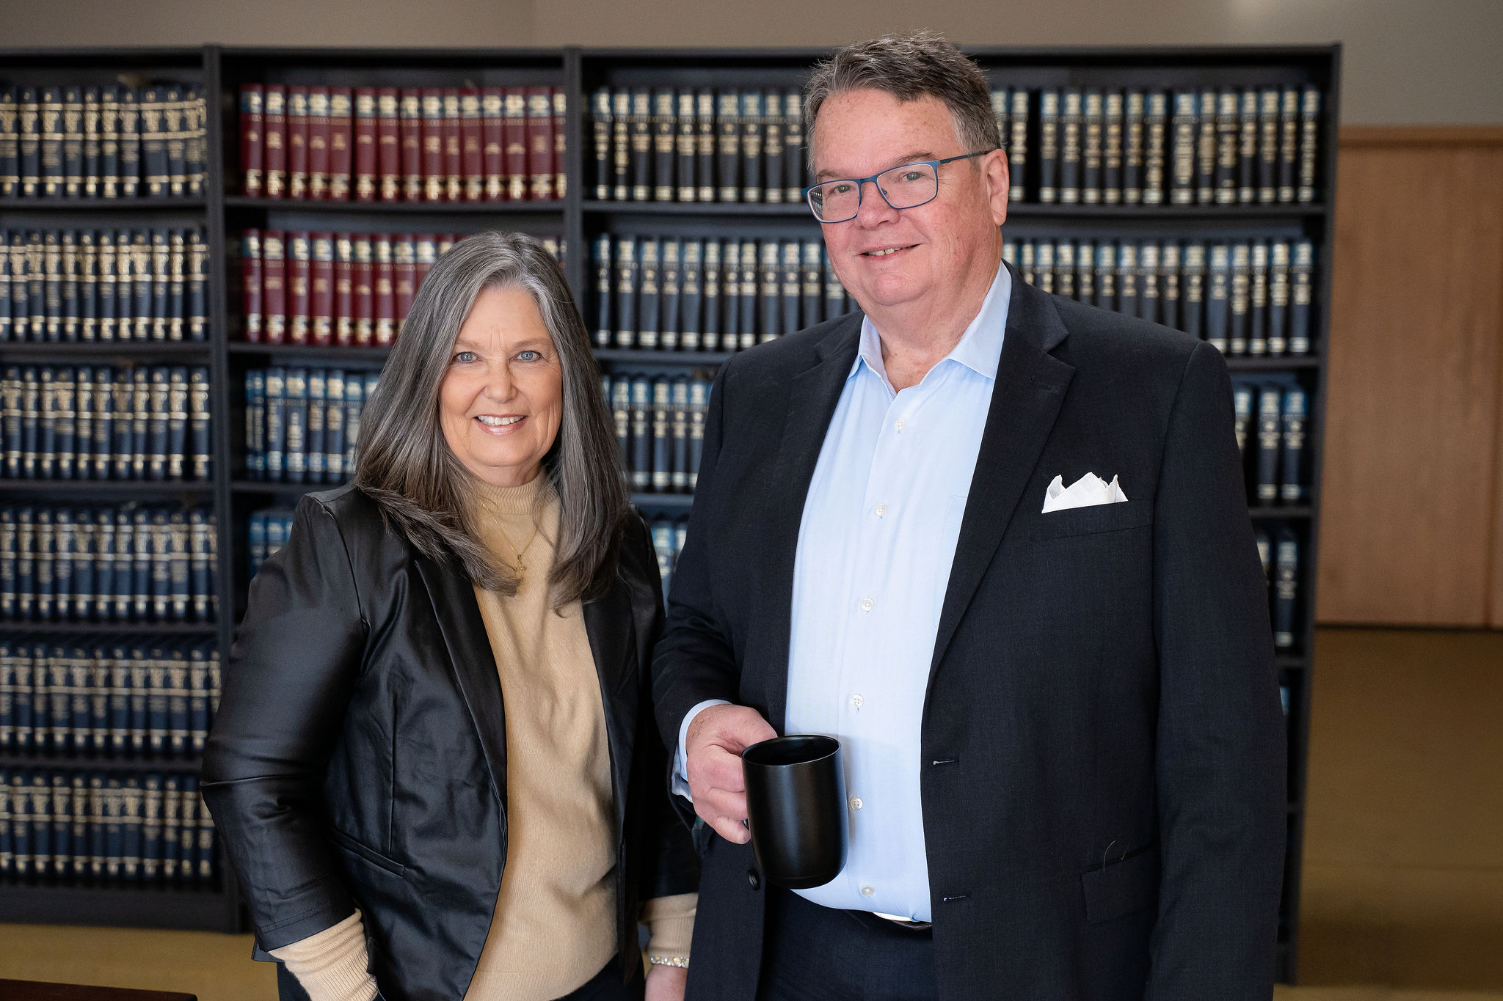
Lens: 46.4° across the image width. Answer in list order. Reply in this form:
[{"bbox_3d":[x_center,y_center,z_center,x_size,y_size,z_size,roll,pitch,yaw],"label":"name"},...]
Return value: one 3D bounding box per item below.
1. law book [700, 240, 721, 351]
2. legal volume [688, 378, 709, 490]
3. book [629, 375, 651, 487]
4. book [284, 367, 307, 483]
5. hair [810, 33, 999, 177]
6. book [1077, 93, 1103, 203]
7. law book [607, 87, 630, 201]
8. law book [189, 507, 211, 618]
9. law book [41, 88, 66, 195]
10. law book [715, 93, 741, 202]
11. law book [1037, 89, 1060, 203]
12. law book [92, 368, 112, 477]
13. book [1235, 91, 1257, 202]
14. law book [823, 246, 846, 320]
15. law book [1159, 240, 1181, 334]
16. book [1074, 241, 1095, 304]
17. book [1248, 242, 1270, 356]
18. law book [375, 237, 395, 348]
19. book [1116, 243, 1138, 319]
[{"bbox_3d":[-0.080,-0.468,3.955,0.040,0.250,0.170,1,7,5],"label":"law book"},{"bbox_3d":[-0.111,-0.157,3.999,0.046,0.254,0.170,1,7,6],"label":"legal volume"},{"bbox_3d":[-0.240,-0.157,4.012,0.048,0.256,0.170,1,7,6],"label":"book"},{"bbox_3d":[-1.044,-0.185,4.131,0.050,0.261,0.175,1,7,5],"label":"book"},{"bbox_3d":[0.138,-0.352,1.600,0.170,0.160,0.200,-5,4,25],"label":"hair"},{"bbox_3d":[0.735,-0.768,3.831,0.047,0.254,0.178,1,7,6],"label":"book"},{"bbox_3d":[-0.281,-0.790,3.930,0.048,0.254,0.178,1,7,6],"label":"law book"},{"bbox_3d":[-1.265,0.140,4.140,0.050,0.254,0.178,1,7,6],"label":"law book"},{"bbox_3d":[-1.579,-0.825,4.069,0.051,0.248,0.170,1,7,6],"label":"law book"},{"bbox_3d":[-0.040,-0.783,3.909,0.050,0.247,0.185,1,7,5],"label":"law book"},{"bbox_3d":[0.649,-0.771,3.870,0.048,0.249,0.178,1,7,5],"label":"law book"},{"bbox_3d":[-1.484,-0.189,4.124,0.045,0.252,0.185,1,7,5],"label":"law book"},{"bbox_3d":[1.064,-0.760,3.810,0.038,0.253,0.170,1,7,5],"label":"book"},{"bbox_3d":[0.191,-0.462,3.931,0.049,0.250,0.170,1,7,6],"label":"law book"},{"bbox_3d":[0.907,-0.447,3.853,0.044,0.254,0.178,1,7,6],"label":"law book"},{"bbox_3d":[0.727,-0.451,3.870,0.044,0.254,0.178,1,7,6],"label":"book"},{"bbox_3d":[1.101,-0.443,3.865,0.048,0.249,0.178,1,7,5],"label":"book"},{"bbox_3d":[-0.817,-0.487,4.024,0.047,0.249,0.170,1,7,5],"label":"law book"},{"bbox_3d":[0.822,-0.450,3.891,0.048,0.249,0.178,1,7,5],"label":"book"}]

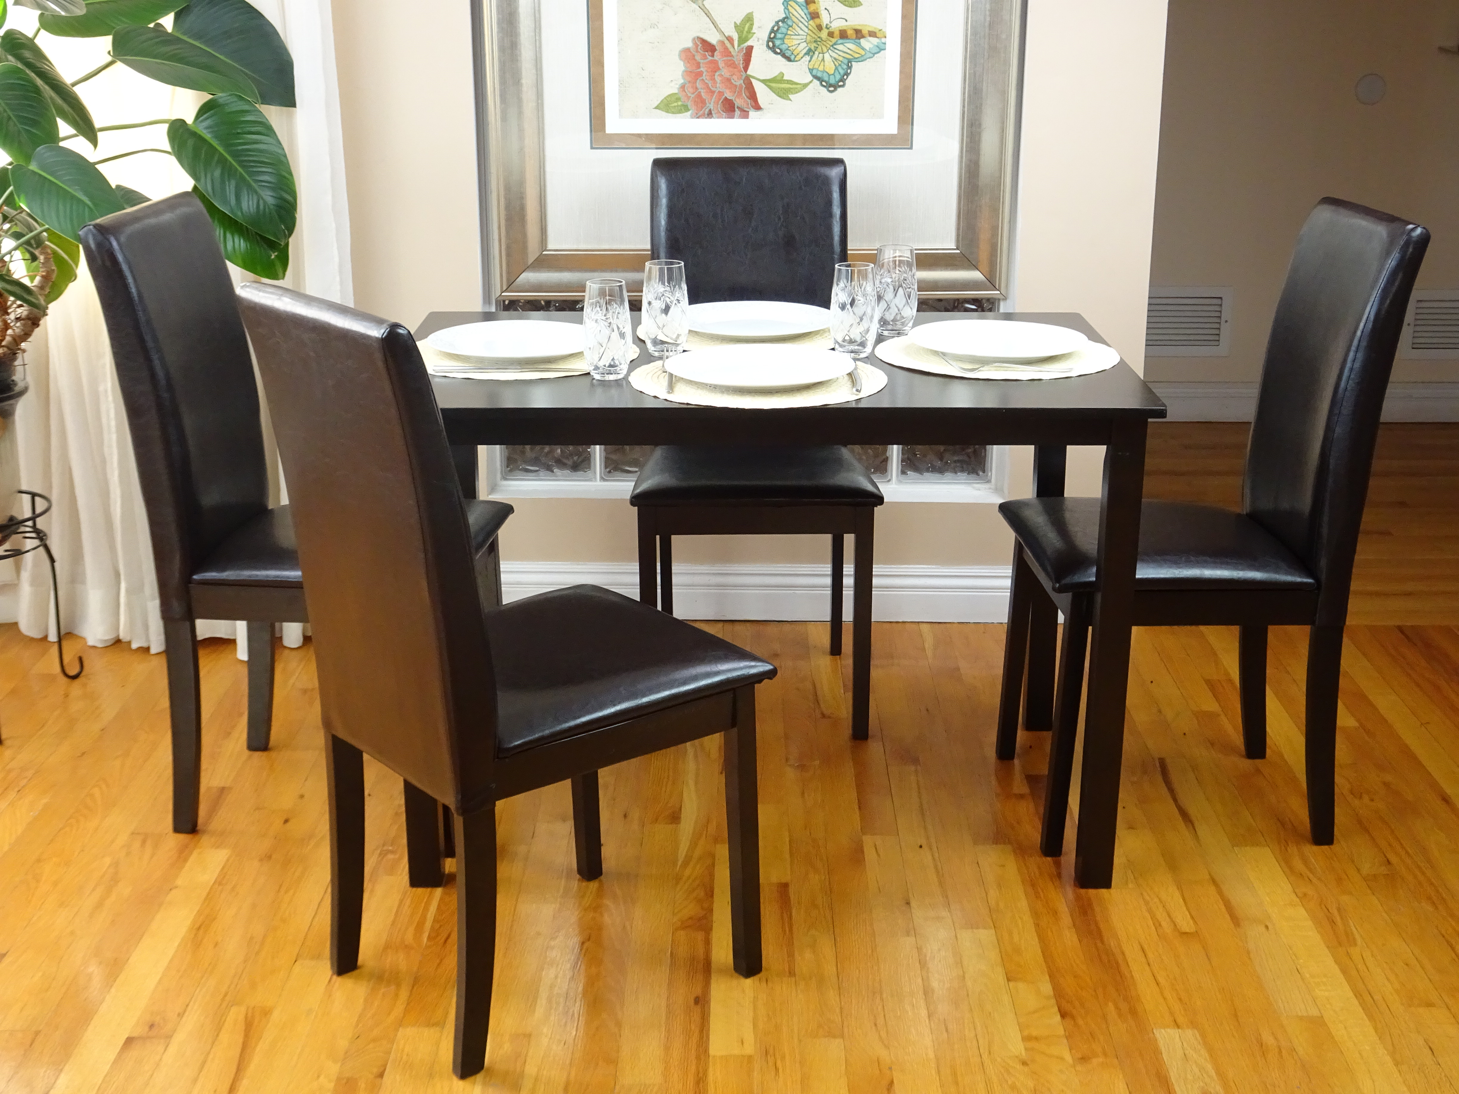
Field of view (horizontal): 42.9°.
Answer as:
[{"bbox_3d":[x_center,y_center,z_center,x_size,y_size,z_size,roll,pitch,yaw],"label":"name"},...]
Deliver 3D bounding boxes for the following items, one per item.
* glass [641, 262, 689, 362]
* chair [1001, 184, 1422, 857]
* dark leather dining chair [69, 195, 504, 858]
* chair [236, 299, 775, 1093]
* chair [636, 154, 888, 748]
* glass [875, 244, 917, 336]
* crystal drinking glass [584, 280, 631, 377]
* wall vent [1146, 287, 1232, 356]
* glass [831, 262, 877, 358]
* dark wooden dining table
[{"bbox_3d":[-0.099,-0.357,2.806,0.069,0.135,0.069,0,18,0],"label":"glass"},{"bbox_3d":[0.720,-0.041,2.897,0.524,0.956,0.428,-1,18,-3],"label":"chair"},{"bbox_3d":[-0.647,-0.047,2.923,0.524,0.956,0.428,2,18,7],"label":"dark leather dining chair"},{"bbox_3d":[-0.274,0.127,2.388,0.524,0.956,0.428,-14,23,-37],"label":"chair"},{"bbox_3d":[0.048,-0.189,3.355,0.428,0.956,0.524,0,18,0],"label":"chair"},{"bbox_3d":[0.267,-0.408,2.962,0.069,0.135,0.069,0,18,0],"label":"glass"},{"bbox_3d":[-0.175,-0.310,2.663,0.069,0.135,0.069,0,18,0],"label":"crystal drinking glass"},{"bbox_3d":[1.283,-0.647,5.348,0.330,0.205,0.018,0,18,0],"label":"wall vent"},{"bbox_3d":[0.190,-0.357,2.804,0.069,0.135,0.069,0,18,0],"label":"glass"},{"bbox_3d":[0.047,0.059,2.941,1.095,0.740,0.667,0,18,0],"label":"dark wooden dining table"}]

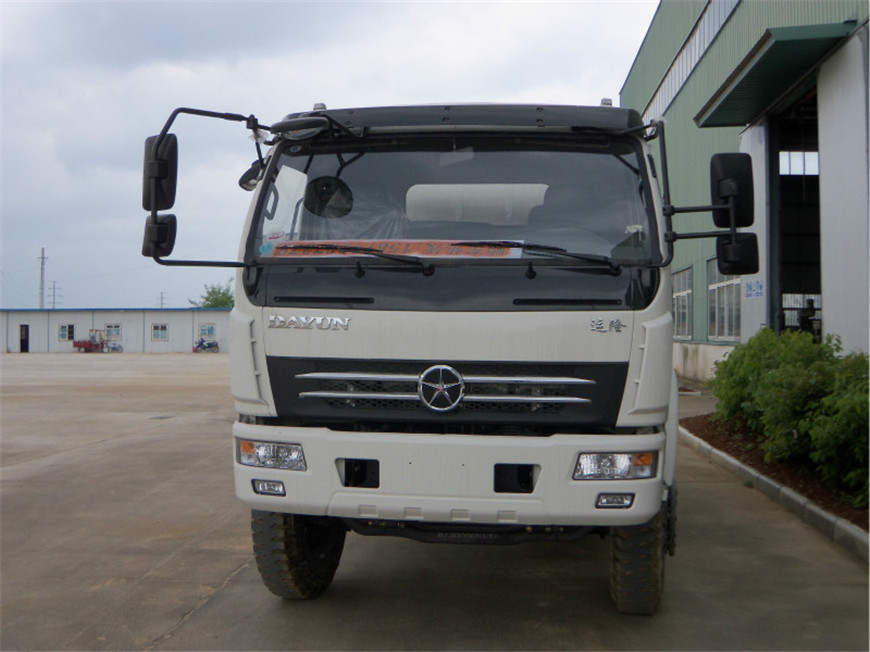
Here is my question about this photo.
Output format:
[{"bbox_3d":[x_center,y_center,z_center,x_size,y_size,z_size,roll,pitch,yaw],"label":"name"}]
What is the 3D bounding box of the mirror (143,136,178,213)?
[{"bbox_3d":[-1.289,-0.720,4.480,0.180,0.350,0.085,0,-1,31],"label":"mirror"}]

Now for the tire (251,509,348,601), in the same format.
[{"bbox_3d":[-0.745,1.035,5.420,0.270,1.030,1.030,1,0,7],"label":"tire"}]

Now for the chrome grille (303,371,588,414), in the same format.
[{"bbox_3d":[0.030,0.294,4.380,1.390,0.190,0.110,0,-1,7],"label":"chrome grille"}]

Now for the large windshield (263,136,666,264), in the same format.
[{"bbox_3d":[0.065,-0.620,4.660,1.960,0.660,0.340,1,0,6],"label":"large windshield"}]

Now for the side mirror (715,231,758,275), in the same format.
[{"bbox_3d":[1.410,-0.338,4.460,0.185,0.195,0.090,1,0,-12],"label":"side mirror"}]

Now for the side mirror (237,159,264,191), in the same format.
[{"bbox_3d":[-0.938,-0.766,4.880,0.170,0.080,0.150,-45,25,-27],"label":"side mirror"}]

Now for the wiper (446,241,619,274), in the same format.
[{"bbox_3d":[0.455,-0.320,4.440,0.800,0.150,0.120,1,0,6],"label":"wiper"}]

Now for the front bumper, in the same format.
[{"bbox_3d":[0.025,0.665,4.400,2.050,0.410,0.450,1,0,6],"label":"front bumper"}]

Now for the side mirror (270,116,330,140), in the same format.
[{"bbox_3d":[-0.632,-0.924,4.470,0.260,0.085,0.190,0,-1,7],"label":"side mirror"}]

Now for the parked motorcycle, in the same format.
[{"bbox_3d":[-16.660,1.430,70.000,1.850,1.070,0.700,0,0,-3],"label":"parked motorcycle"}]

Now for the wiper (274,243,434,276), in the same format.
[{"bbox_3d":[-0.382,-0.313,4.530,0.770,0.135,0.100,0,-1,7],"label":"wiper"}]

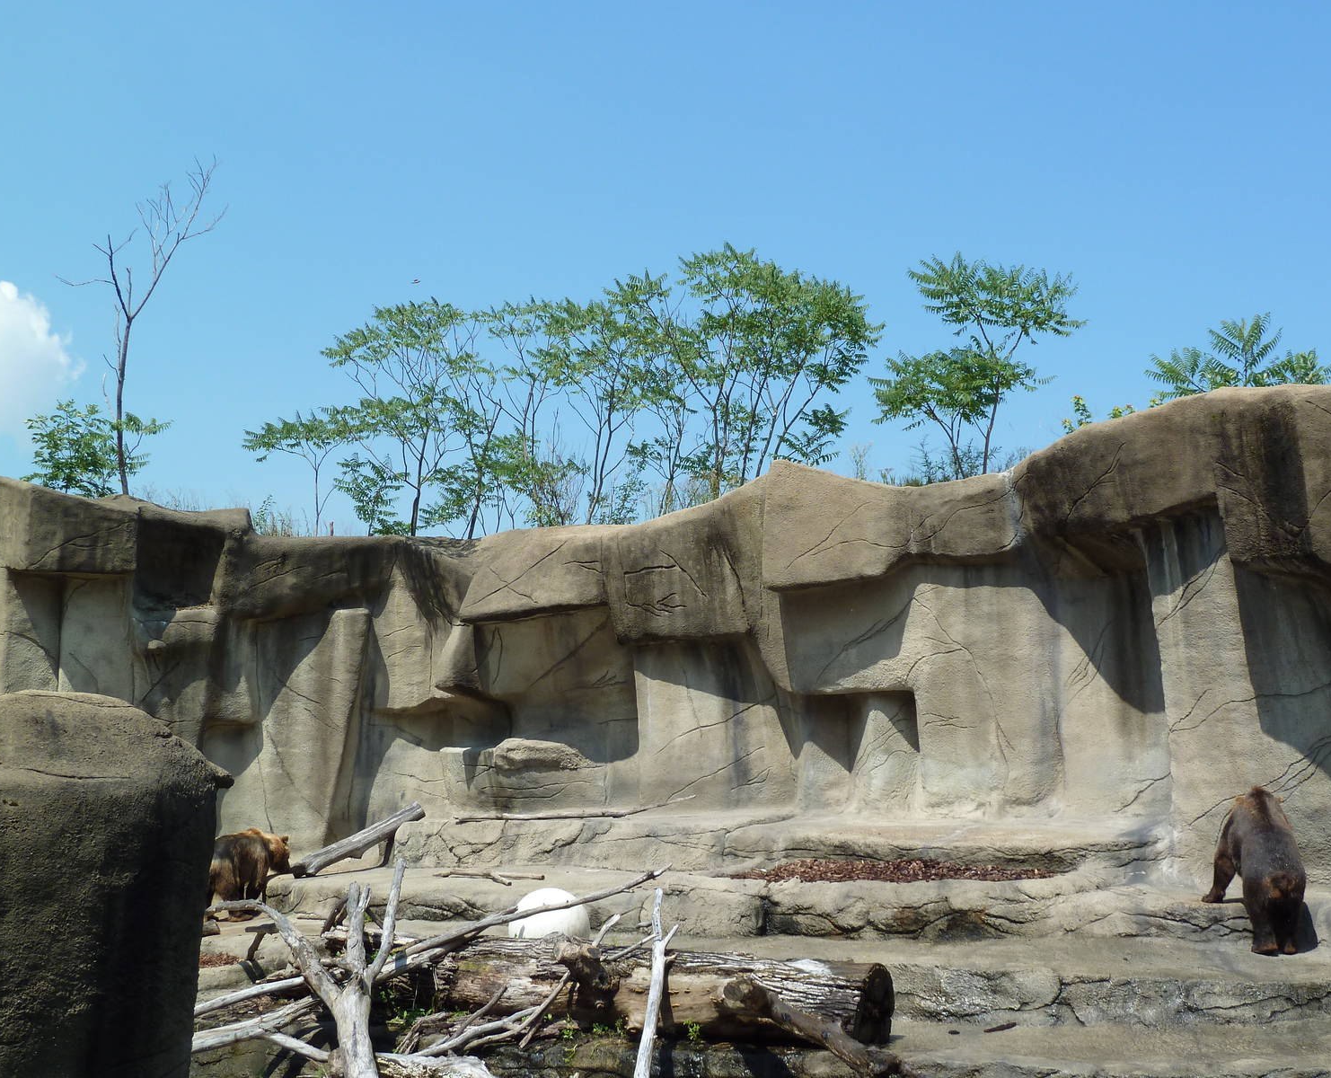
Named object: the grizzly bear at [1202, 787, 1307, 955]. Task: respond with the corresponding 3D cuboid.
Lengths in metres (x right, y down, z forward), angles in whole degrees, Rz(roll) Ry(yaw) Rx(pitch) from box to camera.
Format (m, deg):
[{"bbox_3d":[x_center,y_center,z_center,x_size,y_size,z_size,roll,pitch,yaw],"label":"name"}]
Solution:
[{"bbox_3d":[5.800,3.249,17.050,0.800,1.460,1.650,-1,-4,8],"label":"grizzly bear"}]

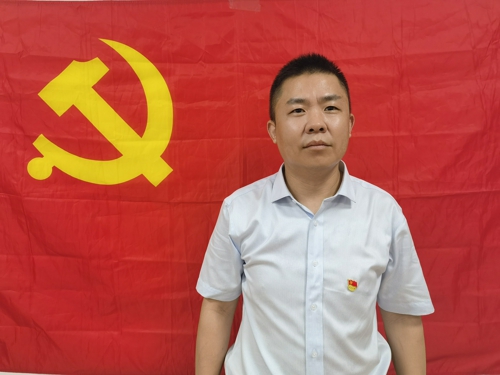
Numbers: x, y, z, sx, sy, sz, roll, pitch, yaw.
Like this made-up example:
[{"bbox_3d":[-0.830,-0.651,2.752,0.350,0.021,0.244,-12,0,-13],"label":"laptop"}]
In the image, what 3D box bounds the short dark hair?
[{"bbox_3d":[0.136,-0.220,0.880,0.176,0.165,0.190,-2,0,0],"label":"short dark hair"}]

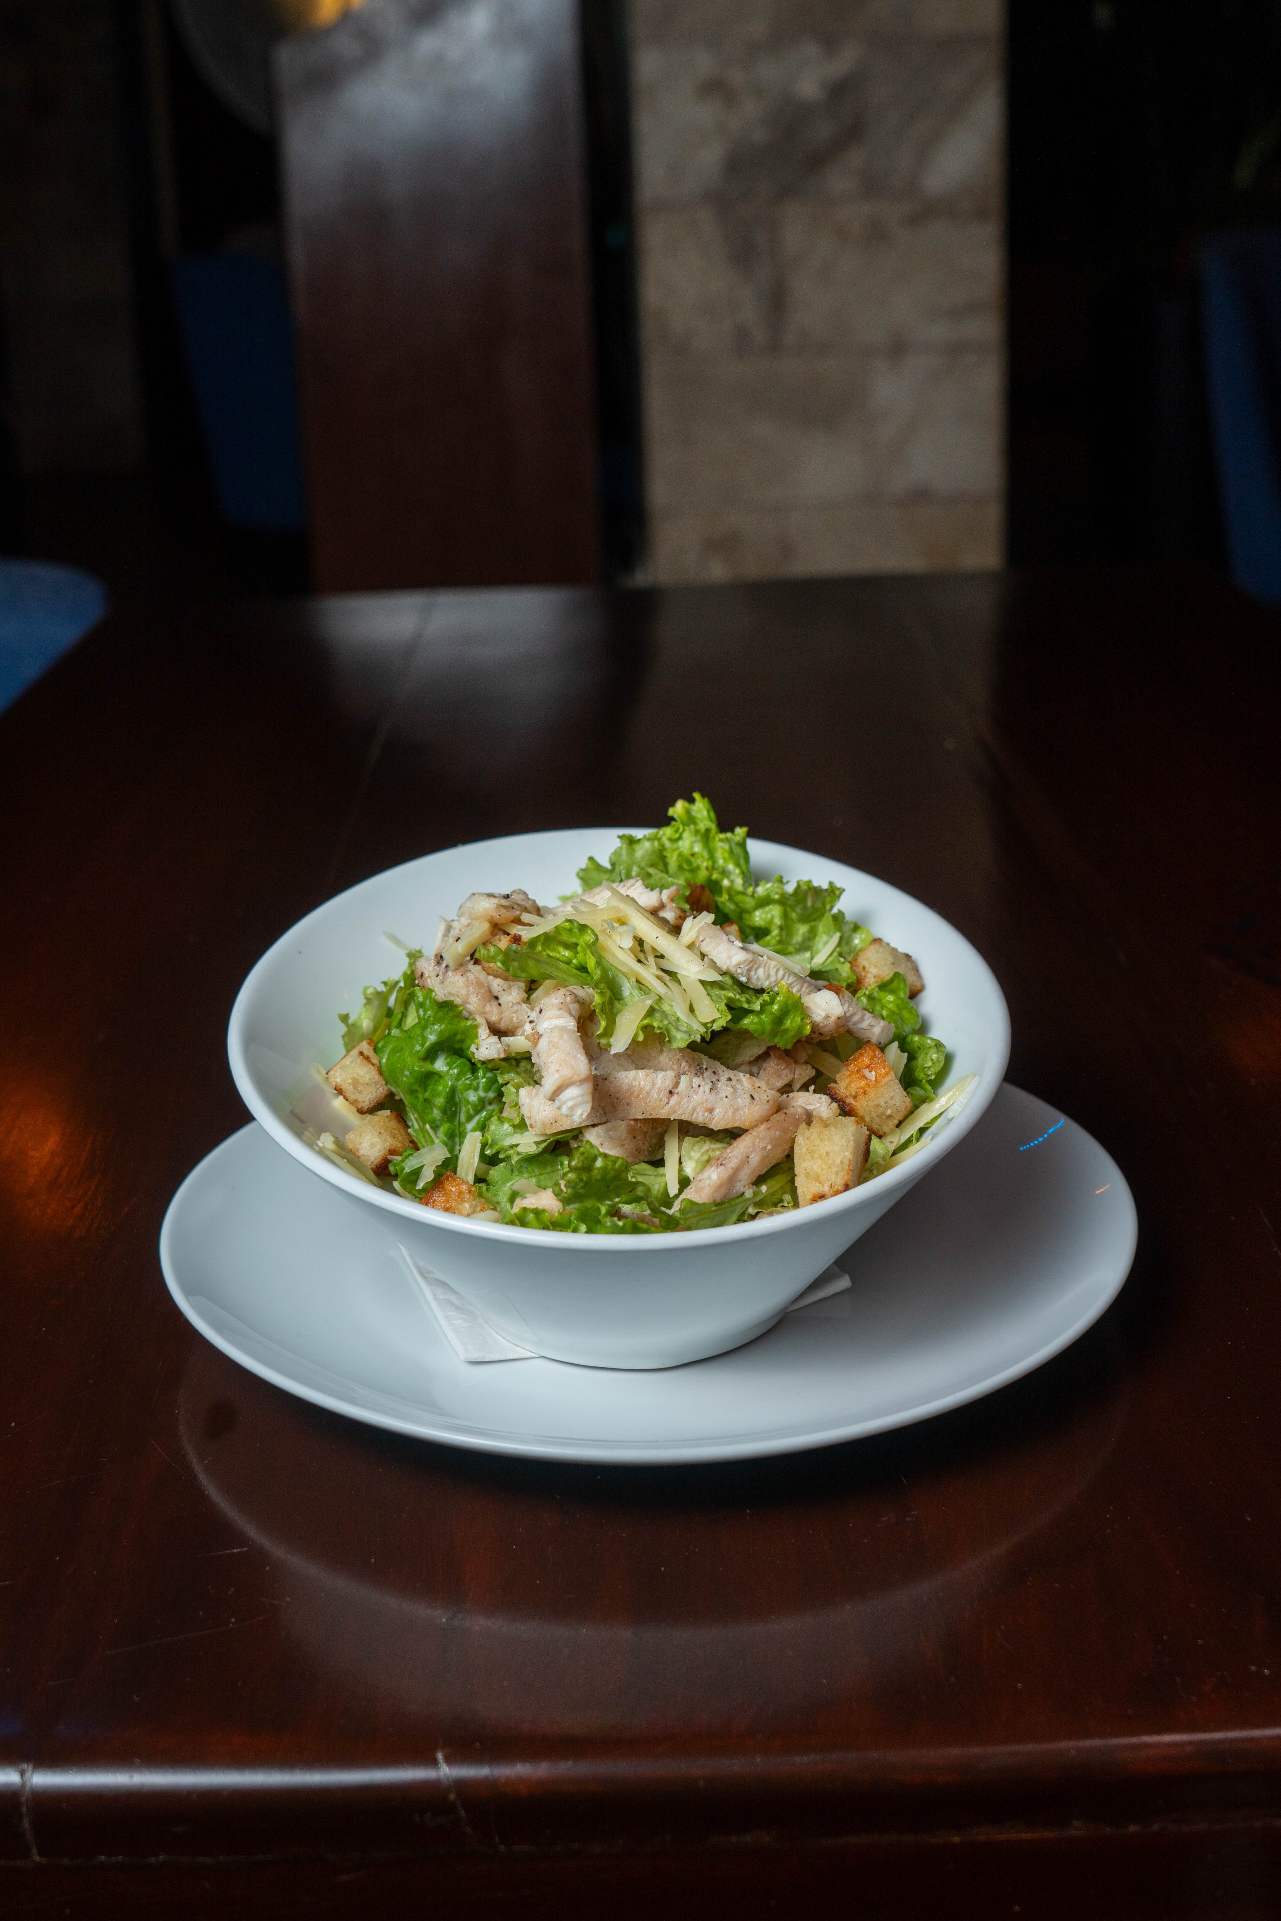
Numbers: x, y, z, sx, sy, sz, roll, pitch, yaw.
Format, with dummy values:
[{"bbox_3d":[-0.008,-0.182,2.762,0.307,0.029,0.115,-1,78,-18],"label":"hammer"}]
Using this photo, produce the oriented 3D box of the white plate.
[{"bbox_3d":[0.003,0.080,0.661,0.280,0.024,0.280,-2,20,0],"label":"white plate"}]

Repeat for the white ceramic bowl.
[{"bbox_3d":[-0.004,0.042,0.627,0.214,0.102,0.210,-1,20,1],"label":"white ceramic bowl"}]

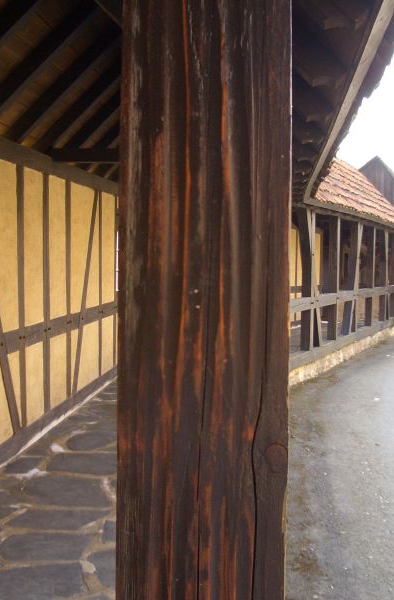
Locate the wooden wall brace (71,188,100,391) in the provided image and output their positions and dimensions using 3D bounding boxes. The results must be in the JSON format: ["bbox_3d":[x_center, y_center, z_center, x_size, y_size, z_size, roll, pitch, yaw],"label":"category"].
[{"bbox_3d":[-1.210,-0.127,8.347,0.140,2.269,0.162,1,-22,6],"label":"wooden wall brace"}]

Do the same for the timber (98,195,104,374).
[{"bbox_3d":[-1.138,-0.164,9.000,0.140,2.056,0.155,1,3,6],"label":"timber"}]

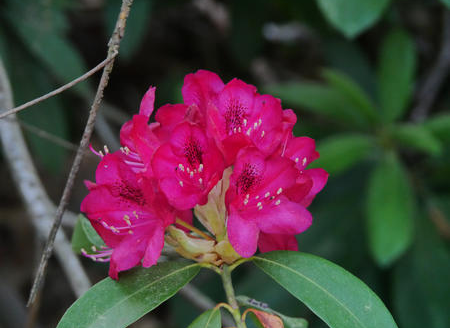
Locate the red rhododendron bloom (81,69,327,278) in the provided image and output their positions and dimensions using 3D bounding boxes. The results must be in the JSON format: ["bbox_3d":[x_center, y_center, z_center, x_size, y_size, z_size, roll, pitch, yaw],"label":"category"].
[{"bbox_3d":[-0.013,0.005,1.390,0.145,0.120,0.130,0,9,0],"label":"red rhododendron bloom"}]

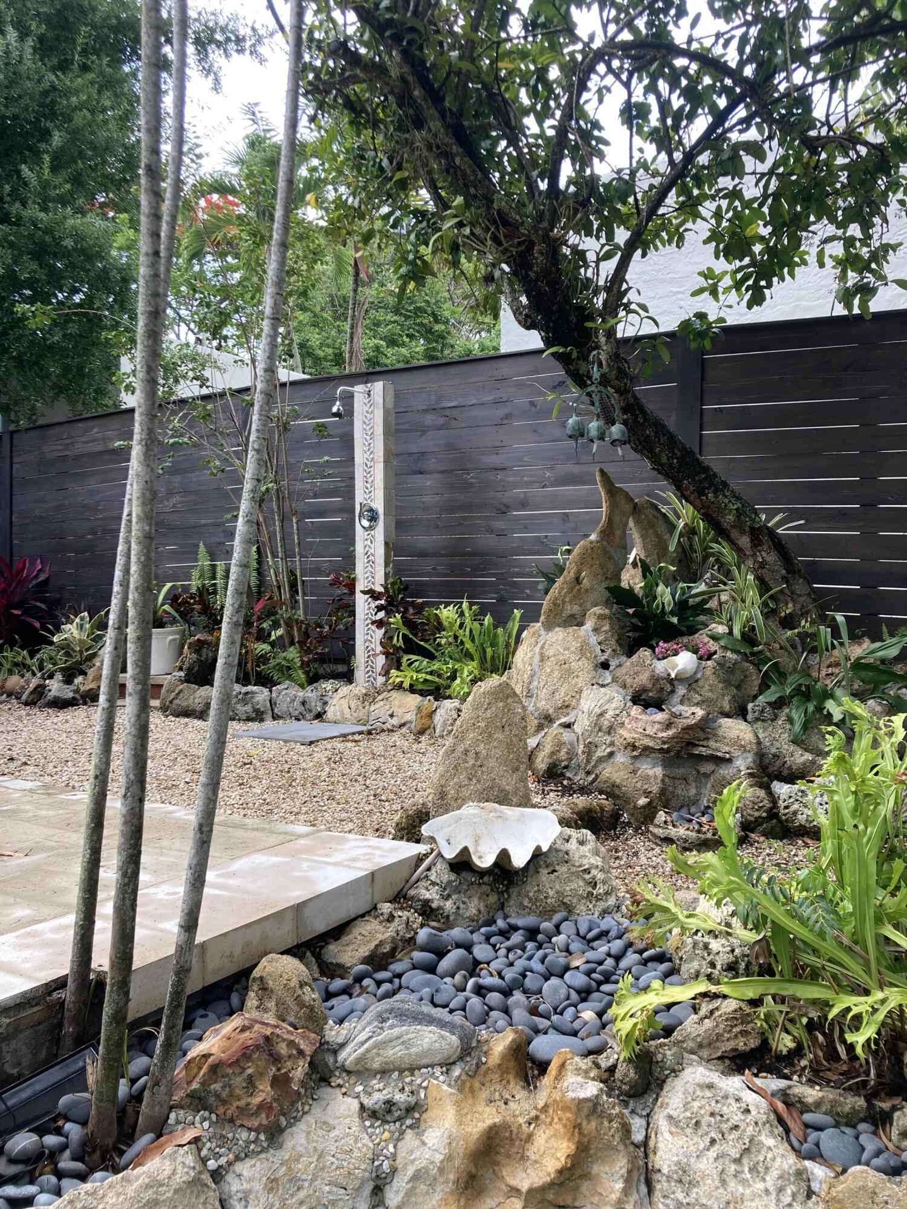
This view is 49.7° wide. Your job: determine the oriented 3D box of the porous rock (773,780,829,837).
[{"bbox_3d":[1.104,0.641,3.080,0.190,0.170,0.170,0,1,20],"label":"porous rock"}]

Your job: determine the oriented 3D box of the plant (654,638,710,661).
[{"bbox_3d":[1.007,0.197,4.334,0.260,0.120,0.200,0,3,0],"label":"plant"}]

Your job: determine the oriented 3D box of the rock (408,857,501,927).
[{"bbox_3d":[0.004,0.796,2.720,0.260,0.190,0.220,0,1,0],"label":"rock"}]

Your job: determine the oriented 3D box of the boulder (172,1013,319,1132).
[{"bbox_3d":[-0.436,0.992,2.088,0.285,0.180,0.200,0,3,0],"label":"boulder"}]

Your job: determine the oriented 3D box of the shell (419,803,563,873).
[{"bbox_3d":[0.118,0.763,3.238,0.450,0.170,0.270,0,3,0],"label":"shell"}]

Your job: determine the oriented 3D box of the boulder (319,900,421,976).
[{"bbox_3d":[-0.202,0.811,2.400,0.160,0.135,0.250,1,2,33],"label":"boulder"}]

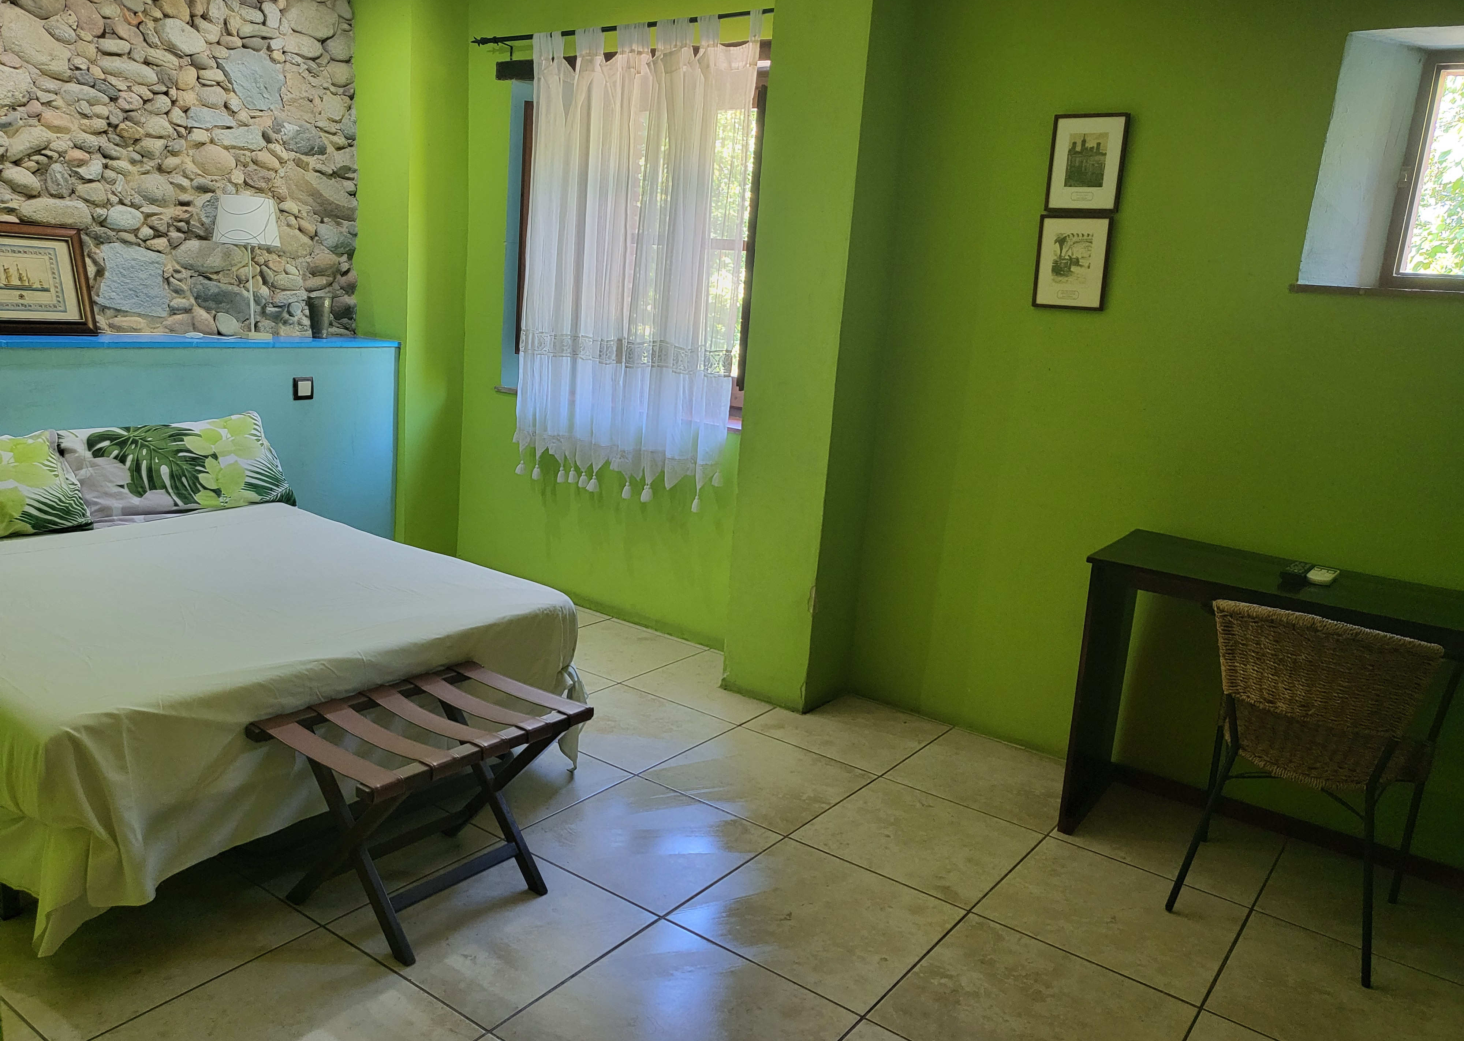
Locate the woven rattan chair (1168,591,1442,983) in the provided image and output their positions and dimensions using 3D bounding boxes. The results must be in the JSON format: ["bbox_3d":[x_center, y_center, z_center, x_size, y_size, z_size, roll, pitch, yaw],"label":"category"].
[{"bbox_3d":[1.357,0.565,2.591,0.470,0.763,0.485,13,15,34],"label":"woven rattan chair"}]

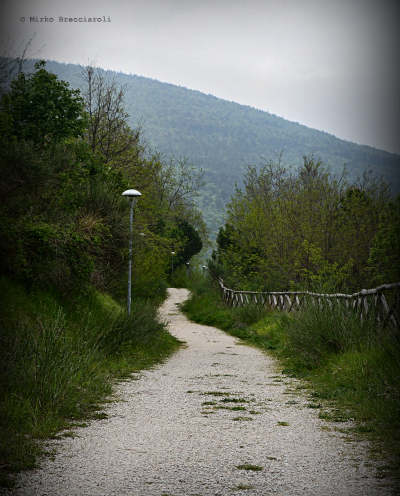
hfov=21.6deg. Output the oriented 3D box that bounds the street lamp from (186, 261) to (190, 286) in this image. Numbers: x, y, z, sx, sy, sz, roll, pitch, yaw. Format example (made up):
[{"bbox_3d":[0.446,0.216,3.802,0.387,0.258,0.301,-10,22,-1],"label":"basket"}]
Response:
[{"bbox_3d":[-1.655,3.824,146.000,0.580,3.800,0.580,1,-3,0],"label":"street lamp"}]

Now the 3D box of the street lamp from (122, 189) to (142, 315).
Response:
[{"bbox_3d":[-2.043,0.177,31.000,0.580,3.850,0.580,1,-3,0],"label":"street lamp"}]

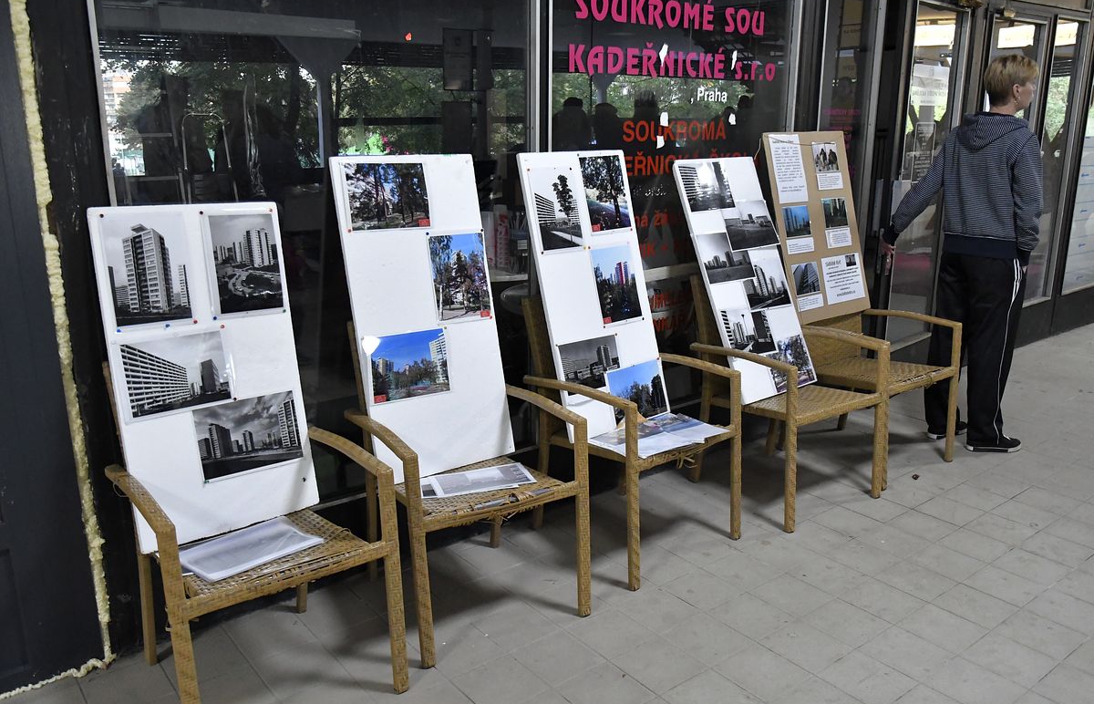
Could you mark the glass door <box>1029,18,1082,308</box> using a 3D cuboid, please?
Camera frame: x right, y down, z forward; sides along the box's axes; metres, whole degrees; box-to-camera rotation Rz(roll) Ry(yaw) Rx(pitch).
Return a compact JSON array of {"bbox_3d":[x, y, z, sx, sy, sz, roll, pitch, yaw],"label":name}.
[{"bbox_3d":[3.361,-1.227,5.646,0.510,1.860,0.050,-11,18,-36],"label":"glass door"}]

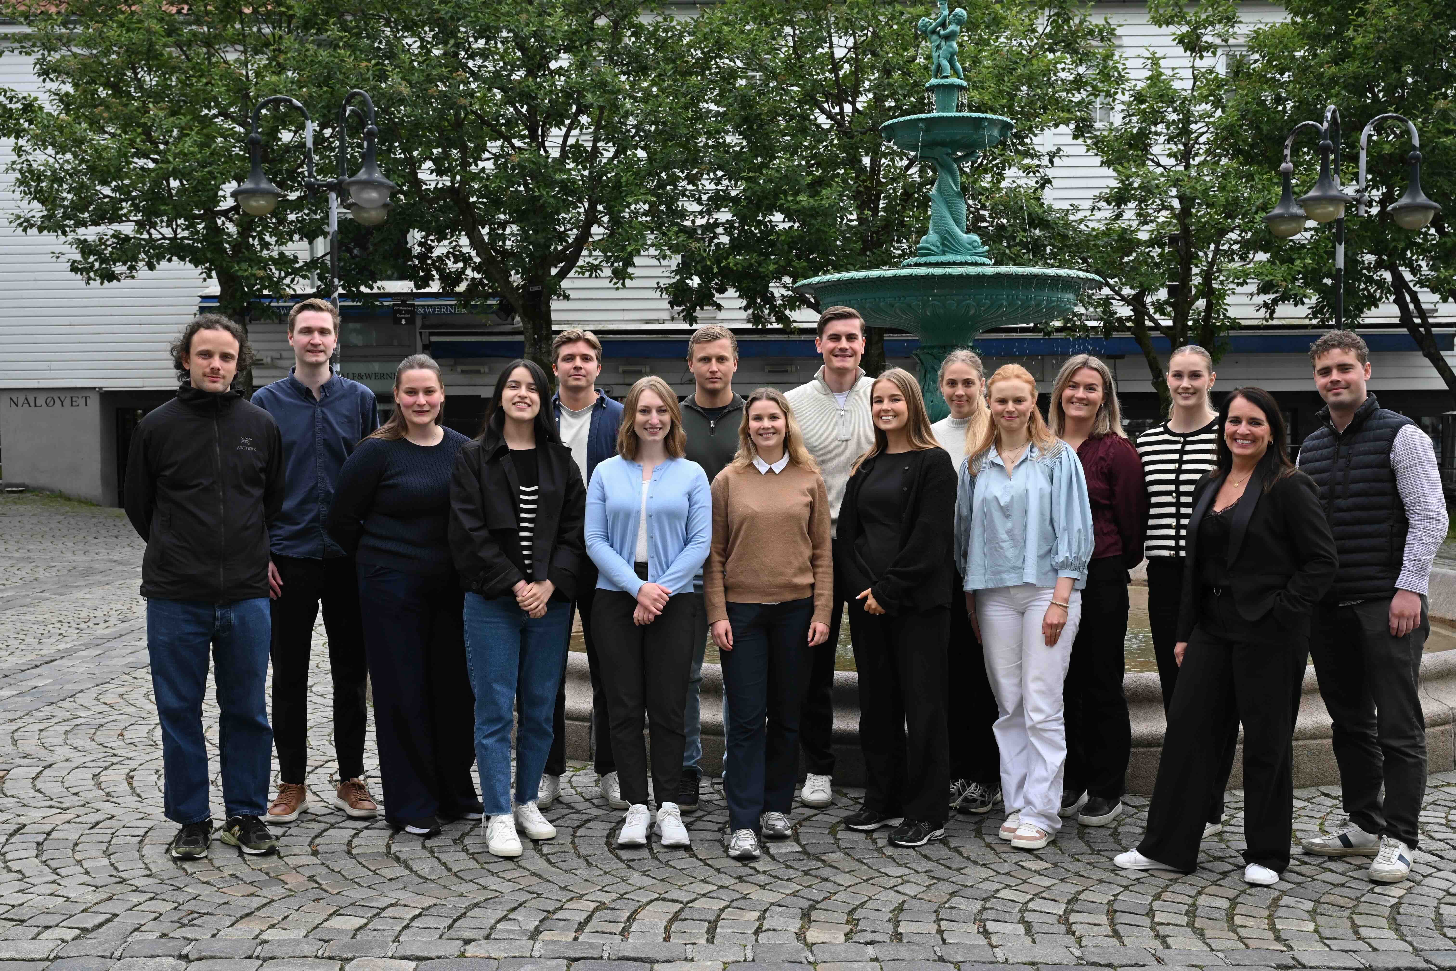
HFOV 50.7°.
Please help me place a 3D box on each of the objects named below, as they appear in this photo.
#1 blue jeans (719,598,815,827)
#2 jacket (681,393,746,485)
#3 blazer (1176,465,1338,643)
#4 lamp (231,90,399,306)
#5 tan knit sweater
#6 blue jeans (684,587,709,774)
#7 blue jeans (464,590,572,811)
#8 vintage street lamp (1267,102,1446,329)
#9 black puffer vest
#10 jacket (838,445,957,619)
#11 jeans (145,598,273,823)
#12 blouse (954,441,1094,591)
[{"bbox_3d":[0.142,0.779,5.480,0.345,0.900,0.330,0,2,-3],"label":"blue jeans"},{"bbox_3d":[-0.057,-0.002,5.950,0.480,0.716,0.290,-1,3,0],"label":"jacket"},{"bbox_3d":[1.771,0.229,5.150,0.490,0.600,0.340,1,2,34],"label":"blazer"},{"bbox_3d":[-3.760,-1.270,13.970,1.480,4.500,1.600,0,2,0],"label":"lamp"},{"bbox_3d":[0.147,0.208,5.500,0.455,0.585,0.290,0,2,-2],"label":"tan knit sweater"},{"bbox_3d":[-0.053,0.739,5.980,0.400,0.785,0.270,-1,3,0],"label":"blue jeans"},{"bbox_3d":[-0.755,0.762,5.500,0.375,0.826,0.280,-1,3,-8],"label":"blue jeans"},{"bbox_3d":[5.518,-1.348,13.977,1.660,4.113,1.500,2,4,33],"label":"vintage street lamp"},{"bbox_3d":[2.147,0.045,5.270,0.420,0.700,0.310,1,2,36],"label":"black puffer vest"},{"bbox_3d":[0.614,0.167,5.620,0.440,0.610,0.330,1,2,28],"label":"jacket"},{"bbox_3d":[-1.835,0.748,5.430,0.420,0.890,0.310,-1,2,-24],"label":"jeans"},{"bbox_3d":[1.066,0.111,5.530,0.480,0.540,0.330,1,2,28],"label":"blouse"}]

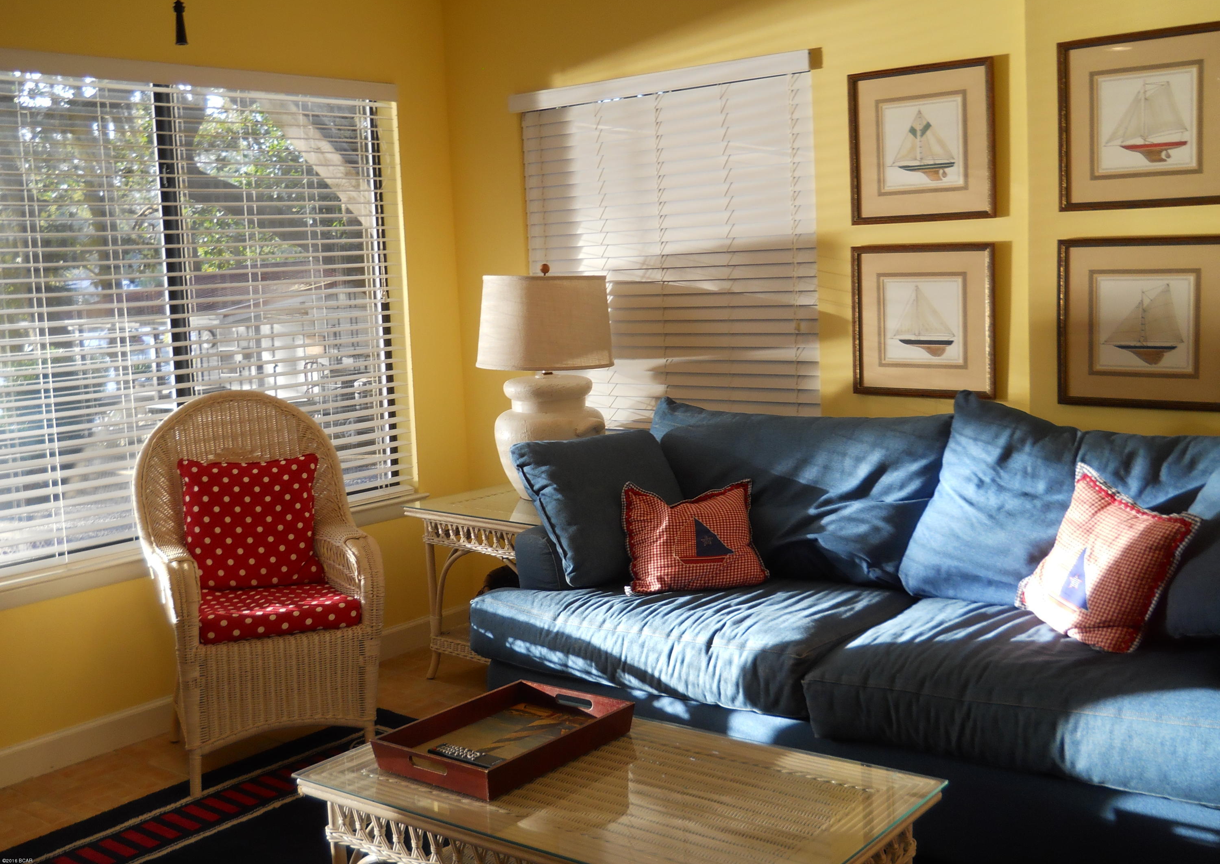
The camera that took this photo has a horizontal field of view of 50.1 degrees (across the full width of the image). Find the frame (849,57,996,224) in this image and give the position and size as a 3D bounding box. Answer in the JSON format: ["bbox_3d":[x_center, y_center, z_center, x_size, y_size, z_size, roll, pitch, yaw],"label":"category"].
[{"bbox_3d":[0.866,-0.798,3.621,0.438,0.422,0.025,4,10,41],"label":"frame"}]

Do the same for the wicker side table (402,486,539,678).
[{"bbox_3d":[-0.266,0.539,4.462,0.650,0.609,0.545,4,10,41],"label":"wicker side table"}]

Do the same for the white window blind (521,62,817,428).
[{"bbox_3d":[0.154,-0.571,4.248,1.215,1.150,0.080,4,10,41],"label":"white window blind"}]

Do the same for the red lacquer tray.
[{"bbox_3d":[-0.212,0.628,2.696,0.325,0.061,0.445,4,10,39],"label":"red lacquer tray"}]

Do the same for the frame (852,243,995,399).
[{"bbox_3d":[0.886,-0.315,3.688,0.438,0.424,0.025,4,10,41],"label":"frame"}]

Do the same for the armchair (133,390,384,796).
[{"bbox_3d":[-1.042,0.423,3.884,0.650,1.060,0.630,-5,8,-20],"label":"armchair"}]

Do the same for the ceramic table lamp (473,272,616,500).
[{"bbox_3d":[-0.208,-0.151,4.360,0.465,0.780,0.465,-2,8,0],"label":"ceramic table lamp"}]

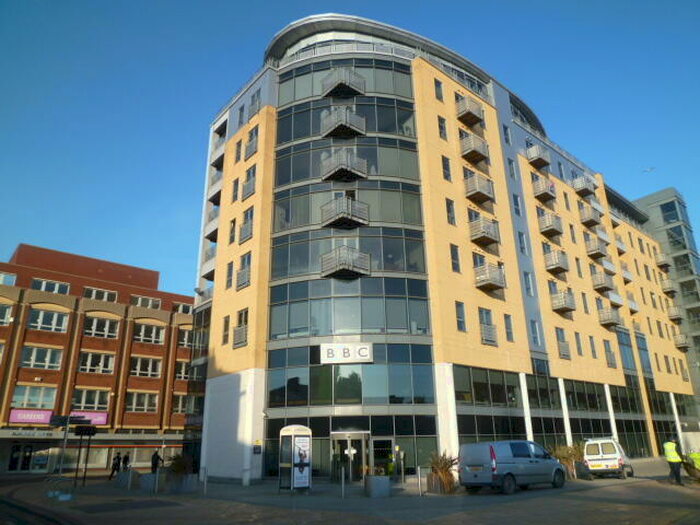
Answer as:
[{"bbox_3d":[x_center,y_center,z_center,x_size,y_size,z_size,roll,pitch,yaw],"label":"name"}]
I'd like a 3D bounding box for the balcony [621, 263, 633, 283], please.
[{"bbox_3d":[25.319,1.023,45.079,2.063,1.258,1.000,15,-25,-38],"label":"balcony"}]

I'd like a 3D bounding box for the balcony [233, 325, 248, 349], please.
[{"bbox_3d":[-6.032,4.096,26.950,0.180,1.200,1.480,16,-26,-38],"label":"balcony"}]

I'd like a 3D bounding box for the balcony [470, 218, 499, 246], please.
[{"bbox_3d":[8.179,-1.831,29.501,1.499,1.242,1.016,16,-26,-38],"label":"balcony"}]

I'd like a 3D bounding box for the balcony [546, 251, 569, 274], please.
[{"bbox_3d":[15.019,0.006,35.118,1.550,1.198,0.906,15,-25,-38],"label":"balcony"}]

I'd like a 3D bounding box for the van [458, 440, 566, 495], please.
[{"bbox_3d":[7.050,8.660,20.760,4.780,1.900,1.930,12,-23,-31],"label":"van"}]

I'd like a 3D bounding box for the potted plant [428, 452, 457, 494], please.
[{"bbox_3d":[3.582,8.257,19.184,1.120,1.520,1.050,-1,-20,0],"label":"potted plant"}]

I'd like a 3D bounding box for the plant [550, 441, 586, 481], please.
[{"bbox_3d":[10.559,9.671,23.780,1.400,1.700,1.350,16,-26,-38],"label":"plant"}]

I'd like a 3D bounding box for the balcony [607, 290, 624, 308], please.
[{"bbox_3d":[23.339,3.186,43.039,2.600,1.100,1.000,16,-26,-38],"label":"balcony"}]

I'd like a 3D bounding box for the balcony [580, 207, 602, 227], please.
[{"bbox_3d":[20.814,-3.920,42.043,1.509,1.203,0.986,16,-26,-38],"label":"balcony"}]

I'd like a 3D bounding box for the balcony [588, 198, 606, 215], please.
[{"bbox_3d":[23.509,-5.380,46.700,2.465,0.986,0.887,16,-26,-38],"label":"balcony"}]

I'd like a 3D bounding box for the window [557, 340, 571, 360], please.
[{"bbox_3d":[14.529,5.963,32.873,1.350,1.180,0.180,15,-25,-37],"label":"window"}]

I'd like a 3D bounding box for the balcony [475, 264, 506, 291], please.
[{"bbox_3d":[8.228,0.949,28.666,1.470,1.210,0.960,15,-25,-37],"label":"balcony"}]

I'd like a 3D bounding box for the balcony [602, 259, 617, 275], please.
[{"bbox_3d":[22.206,0.455,42.458,2.550,1.000,1.000,15,-25,-37],"label":"balcony"}]

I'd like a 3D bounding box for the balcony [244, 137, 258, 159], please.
[{"bbox_3d":[-6.360,-7.236,30.990,0.220,1.270,1.470,16,-26,-38],"label":"balcony"}]

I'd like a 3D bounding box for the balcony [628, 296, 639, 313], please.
[{"bbox_3d":[25.354,3.779,44.087,2.063,1.258,1.000,15,-25,-38],"label":"balcony"}]

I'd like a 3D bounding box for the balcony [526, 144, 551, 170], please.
[{"bbox_3d":[15.242,-8.439,39.054,1.600,1.270,1.050,16,-26,-38],"label":"balcony"}]

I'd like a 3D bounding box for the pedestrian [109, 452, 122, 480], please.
[{"bbox_3d":[-14.971,13.043,30.983,0.750,1.680,0.550,11,-23,-31],"label":"pedestrian"}]

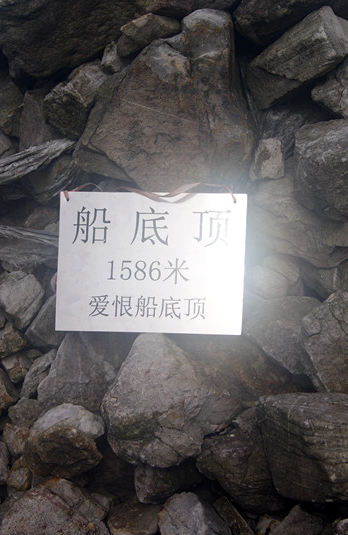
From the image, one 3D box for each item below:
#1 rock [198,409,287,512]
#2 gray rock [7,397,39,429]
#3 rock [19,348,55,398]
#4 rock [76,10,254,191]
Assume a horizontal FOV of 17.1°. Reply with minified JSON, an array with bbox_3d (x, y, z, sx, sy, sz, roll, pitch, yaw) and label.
[{"bbox_3d":[0.142,0.419,2.530,0.187,0.203,0.180,0,8,0],"label":"rock"},{"bbox_3d":[-0.340,0.326,2.600,0.067,0.063,0.070,0,8,0],"label":"gray rock"},{"bbox_3d":[-0.309,0.238,2.600,0.084,0.117,0.100,2,7,0],"label":"rock"},{"bbox_3d":[-0.019,-0.387,2.700,0.404,0.408,0.260,0,8,0],"label":"rock"}]

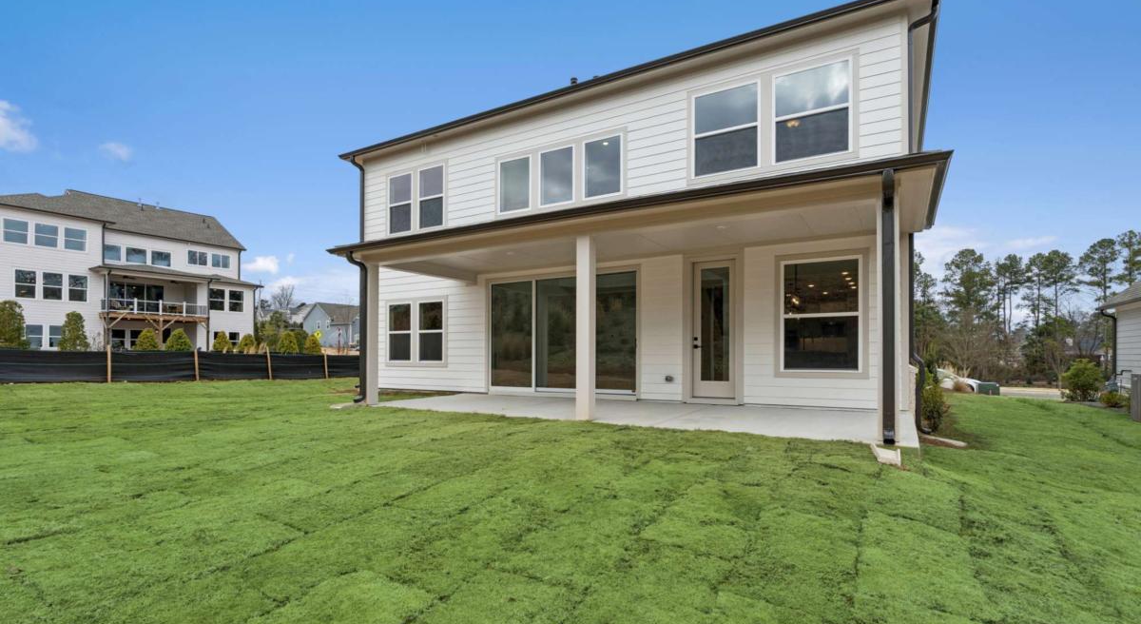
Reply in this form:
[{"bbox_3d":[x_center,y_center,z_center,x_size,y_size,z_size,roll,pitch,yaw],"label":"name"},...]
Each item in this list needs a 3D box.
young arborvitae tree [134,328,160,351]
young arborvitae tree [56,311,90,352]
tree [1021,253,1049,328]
[{"bbox_3d":[-17.041,1.585,20.400,0.900,1.870,0.900,-1,-2,37],"label":"young arborvitae tree"},{"bbox_3d":[-18.321,1.195,18.700,0.910,2.390,0.910,-1,-2,37],"label":"young arborvitae tree"},{"bbox_3d":[68.840,-0.176,75.000,3.770,16.950,3.770,-1,-2,37],"label":"tree"}]

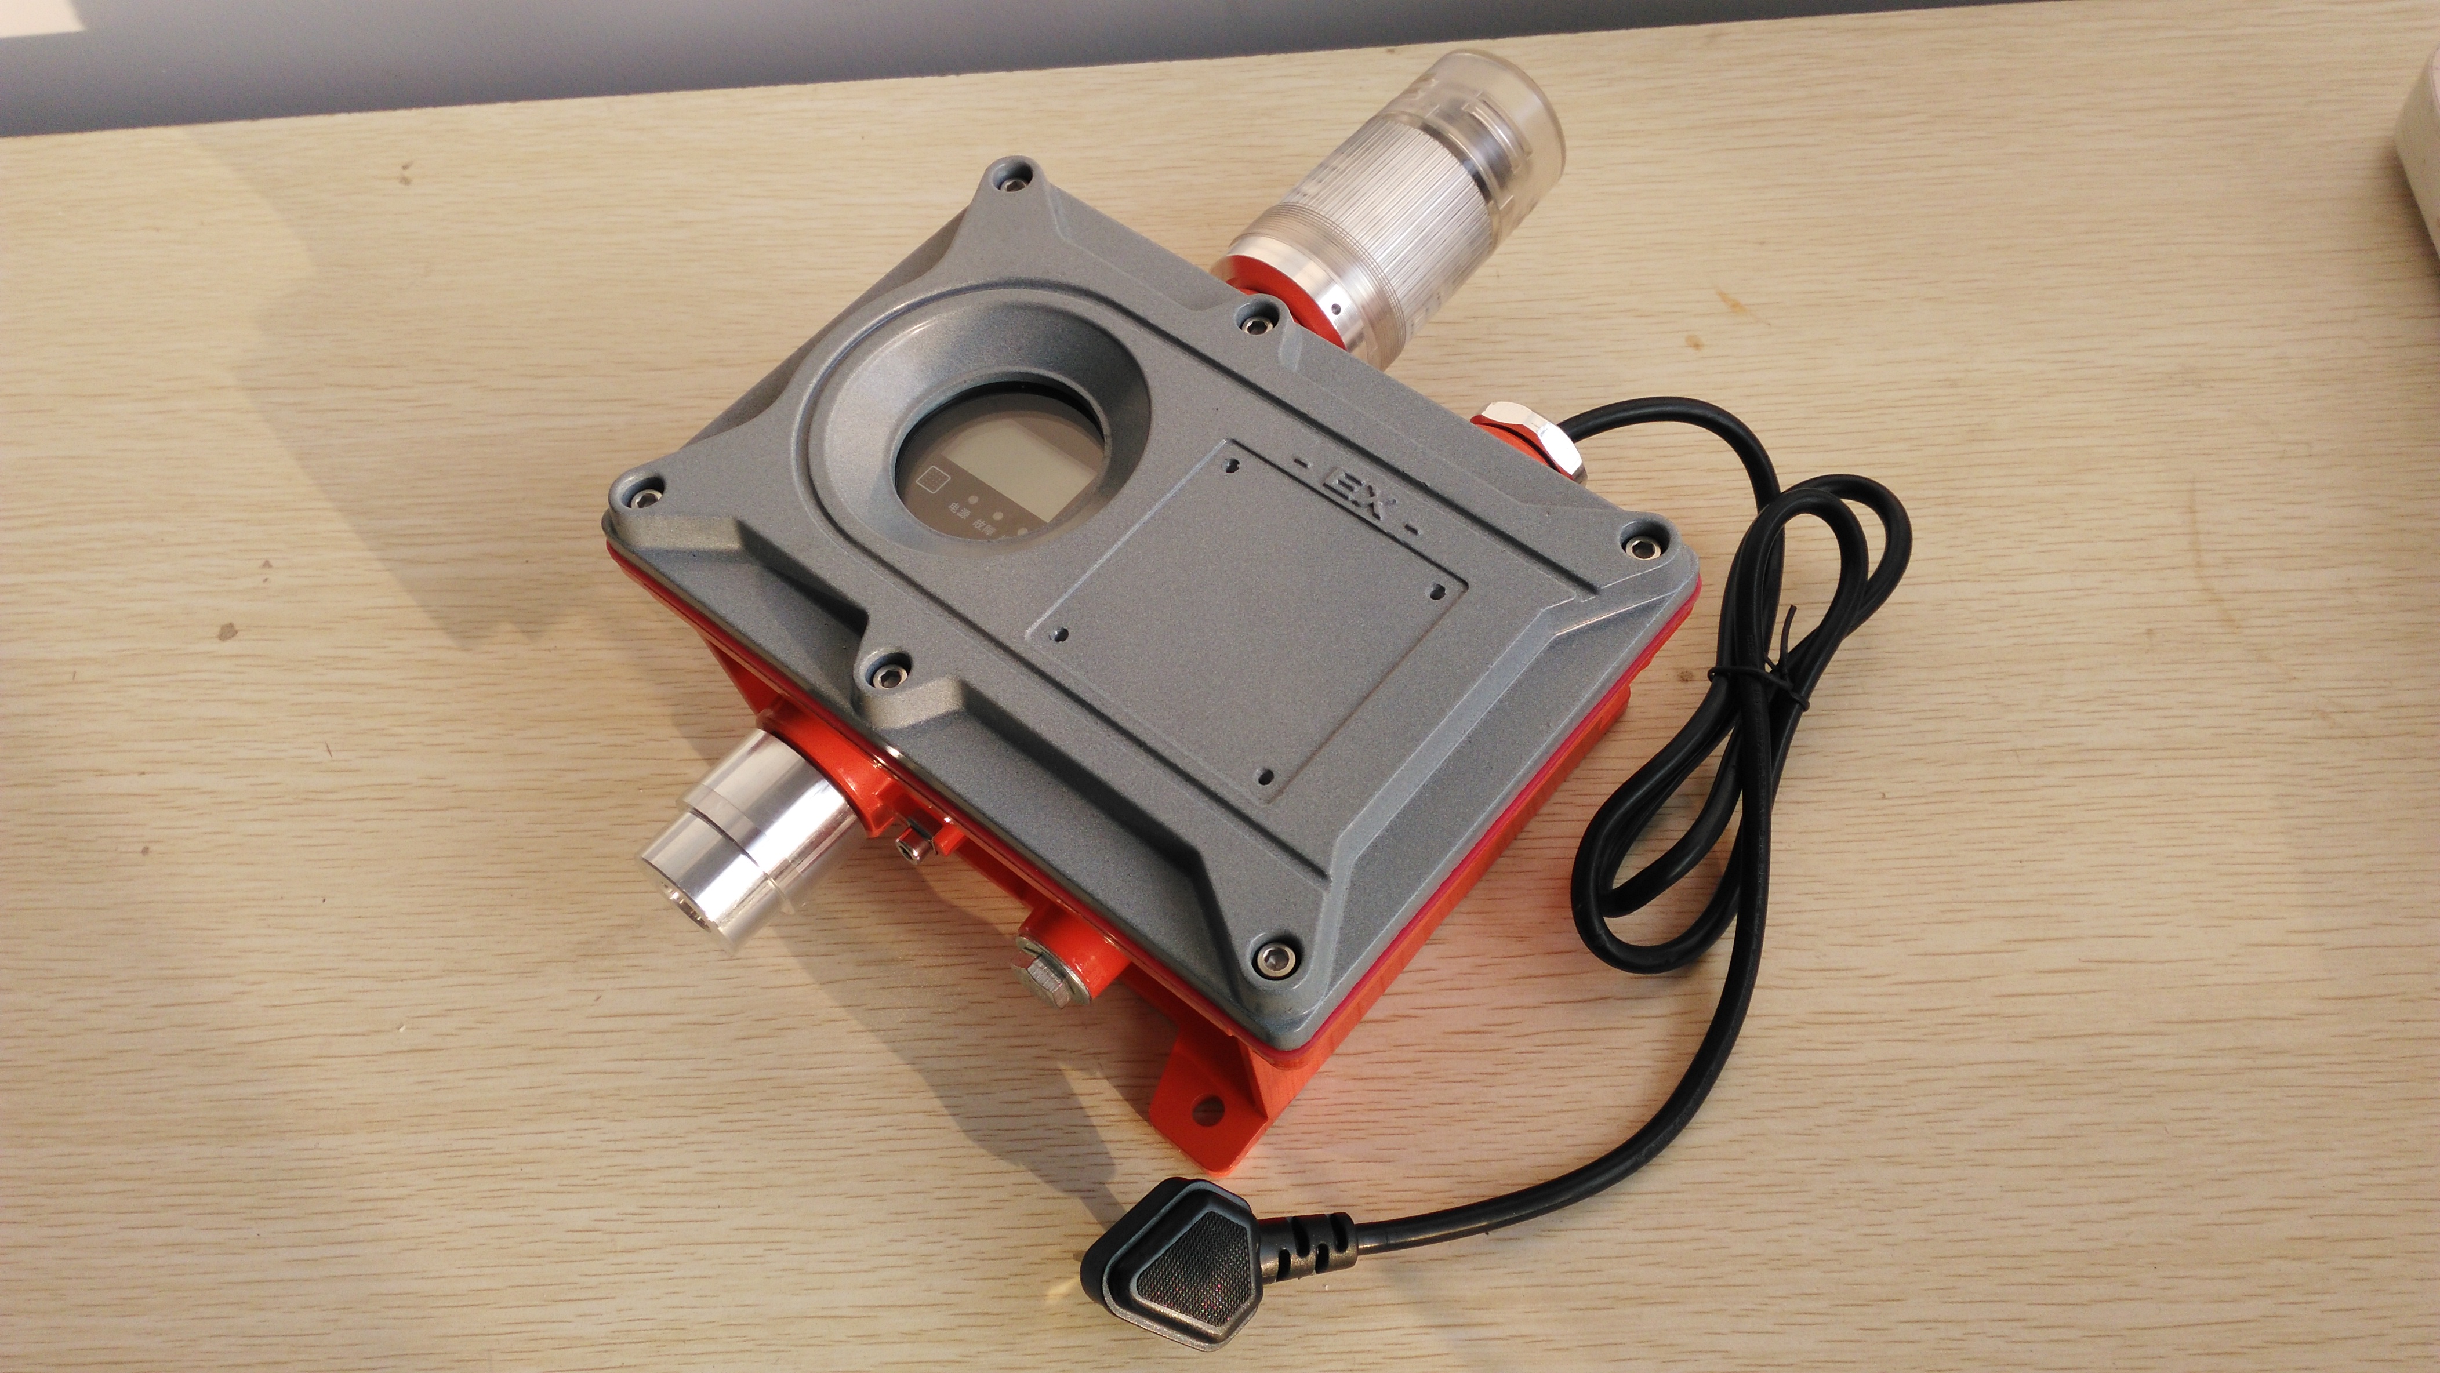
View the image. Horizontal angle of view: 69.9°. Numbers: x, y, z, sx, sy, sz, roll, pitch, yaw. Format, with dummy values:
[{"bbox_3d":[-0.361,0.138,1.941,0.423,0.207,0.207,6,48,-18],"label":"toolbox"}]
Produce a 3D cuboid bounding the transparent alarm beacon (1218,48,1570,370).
[{"bbox_3d":[0.058,-0.154,0.585,0.061,0.061,0.119,34,67,23],"label":"transparent alarm beacon"}]

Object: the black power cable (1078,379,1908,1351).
[{"bbox_3d":[0.098,0.045,0.481,0.129,0.047,0.340,26,64,19],"label":"black power cable"}]

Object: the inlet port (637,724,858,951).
[{"bbox_3d":[-0.128,0.043,0.478,0.043,0.043,0.048,34,67,23],"label":"inlet port"}]

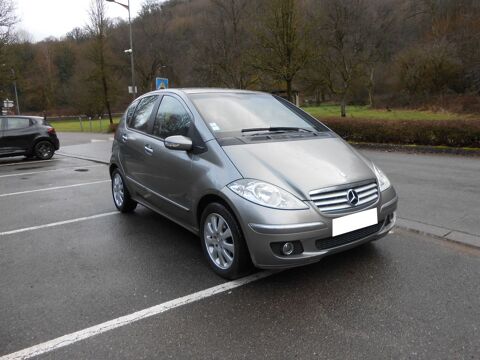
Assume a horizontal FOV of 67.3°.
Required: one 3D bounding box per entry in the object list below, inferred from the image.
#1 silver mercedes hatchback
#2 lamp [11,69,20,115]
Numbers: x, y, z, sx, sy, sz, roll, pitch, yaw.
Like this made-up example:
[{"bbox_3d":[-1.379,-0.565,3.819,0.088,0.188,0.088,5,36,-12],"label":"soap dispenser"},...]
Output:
[{"bbox_3d":[-0.183,-0.243,4.264,1.800,1.590,3.840,-8,13,-35],"label":"silver mercedes hatchback"},{"bbox_3d":[-26.819,-9.601,43.153,0.700,6.970,0.300,-1,10,0],"label":"lamp"}]

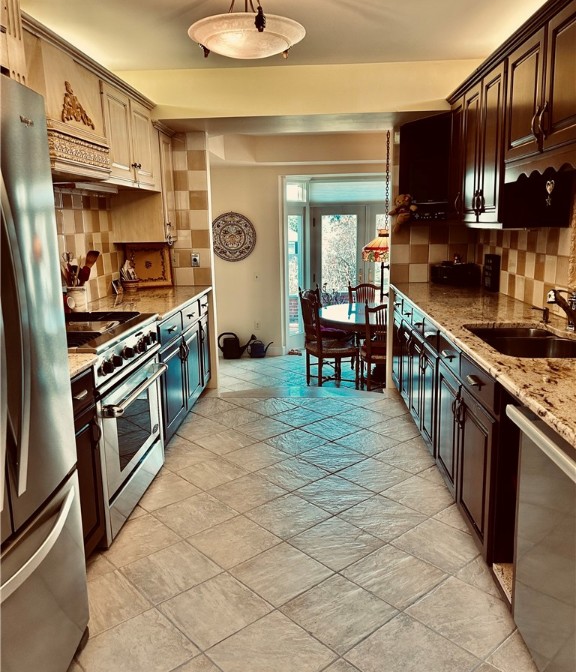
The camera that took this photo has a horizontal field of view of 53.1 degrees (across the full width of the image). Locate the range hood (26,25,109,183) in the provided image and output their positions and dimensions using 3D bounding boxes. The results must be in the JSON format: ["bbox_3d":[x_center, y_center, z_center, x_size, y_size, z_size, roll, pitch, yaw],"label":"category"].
[{"bbox_3d":[-1.208,-1.034,2.716,0.480,0.540,0.880,-1,11,3],"label":"range hood"}]

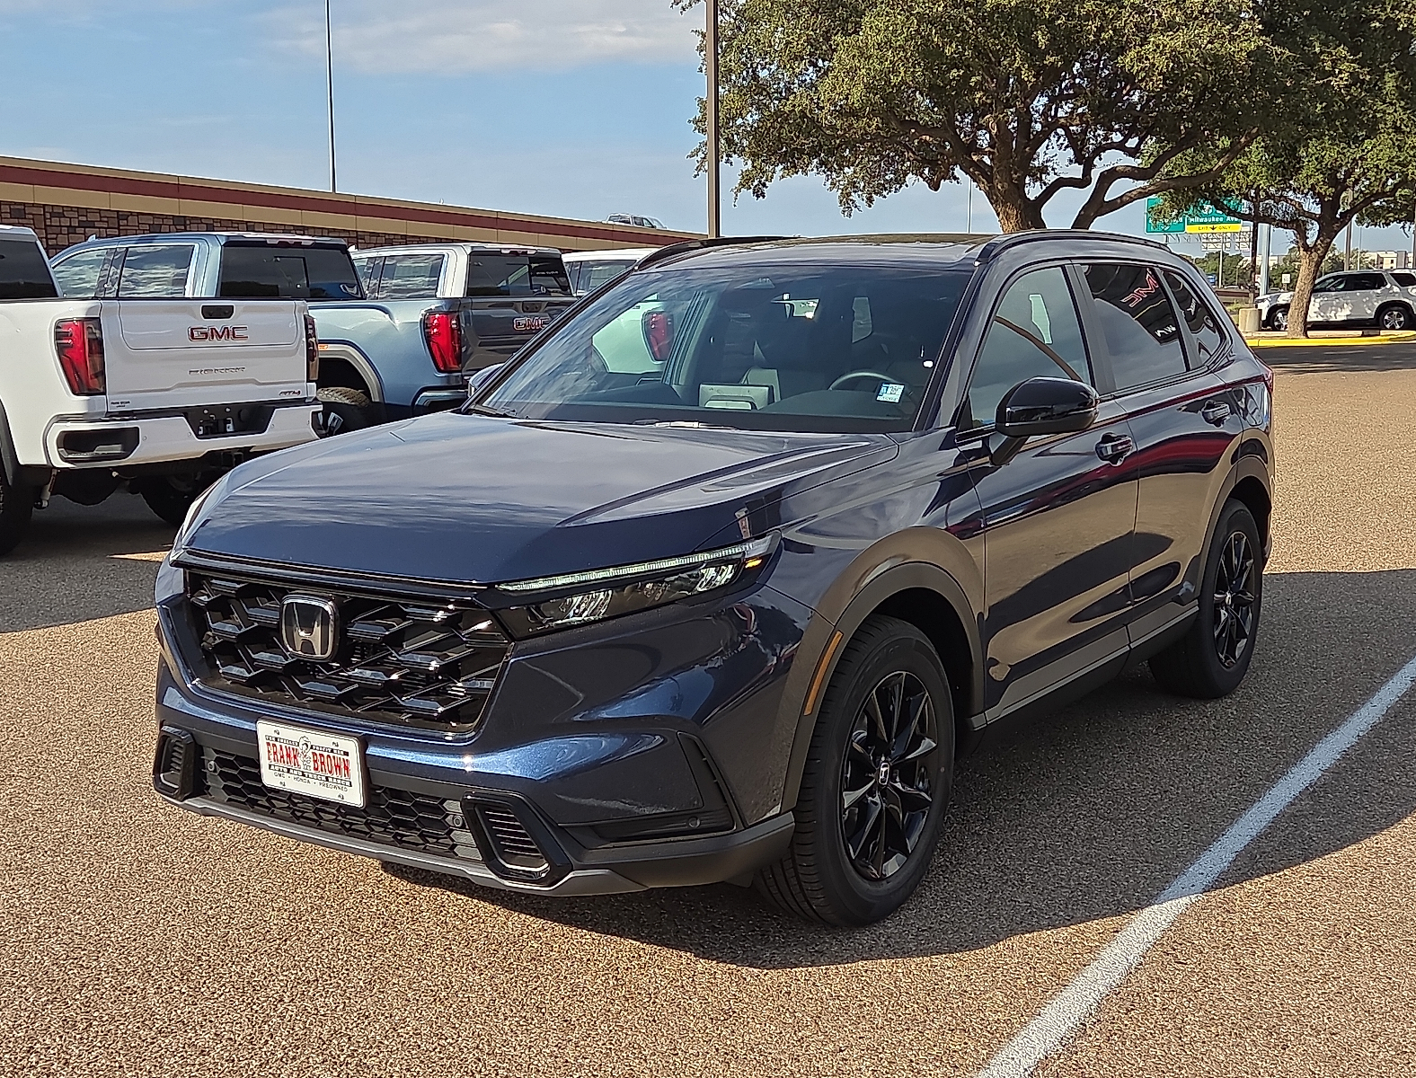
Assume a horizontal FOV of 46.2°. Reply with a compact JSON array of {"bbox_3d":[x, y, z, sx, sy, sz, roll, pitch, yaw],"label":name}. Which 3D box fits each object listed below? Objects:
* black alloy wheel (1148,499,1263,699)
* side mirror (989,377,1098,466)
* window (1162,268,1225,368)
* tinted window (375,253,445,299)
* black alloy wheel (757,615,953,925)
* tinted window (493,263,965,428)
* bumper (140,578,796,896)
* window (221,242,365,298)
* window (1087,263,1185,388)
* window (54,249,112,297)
[{"bbox_3d":[1.855,0.219,6.180,0.240,0.730,0.735,5,10,34],"label":"black alloy wheel"},{"bbox_3d":[0.896,-0.318,4.422,0.260,0.235,0.200,5,10,34],"label":"side mirror"},{"bbox_3d":[1.857,-0.835,6.300,0.040,0.372,0.563,-18,-2,32],"label":"window"},{"bbox_3d":[-2.813,-2.471,15.695,0.790,0.460,0.060,5,-5,35],"label":"tinted window"},{"bbox_3d":[0.357,0.554,4.038,0.240,0.741,0.741,6,10,33],"label":"black alloy wheel"},{"bbox_3d":[0.053,-0.579,4.873,1.470,0.100,0.845,6,44,34],"label":"tinted window"},{"bbox_3d":[-0.708,0.377,3.895,1.860,0.640,0.610,5,10,34],"label":"bumper"},{"bbox_3d":[-3.441,-2.201,13.743,0.080,0.460,1.560,-6,3,36],"label":"window"},{"bbox_3d":[1.477,-0.734,5.709,0.040,0.426,0.860,-18,-3,33],"label":"window"},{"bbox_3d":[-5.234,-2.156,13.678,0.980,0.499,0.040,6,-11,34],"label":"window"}]

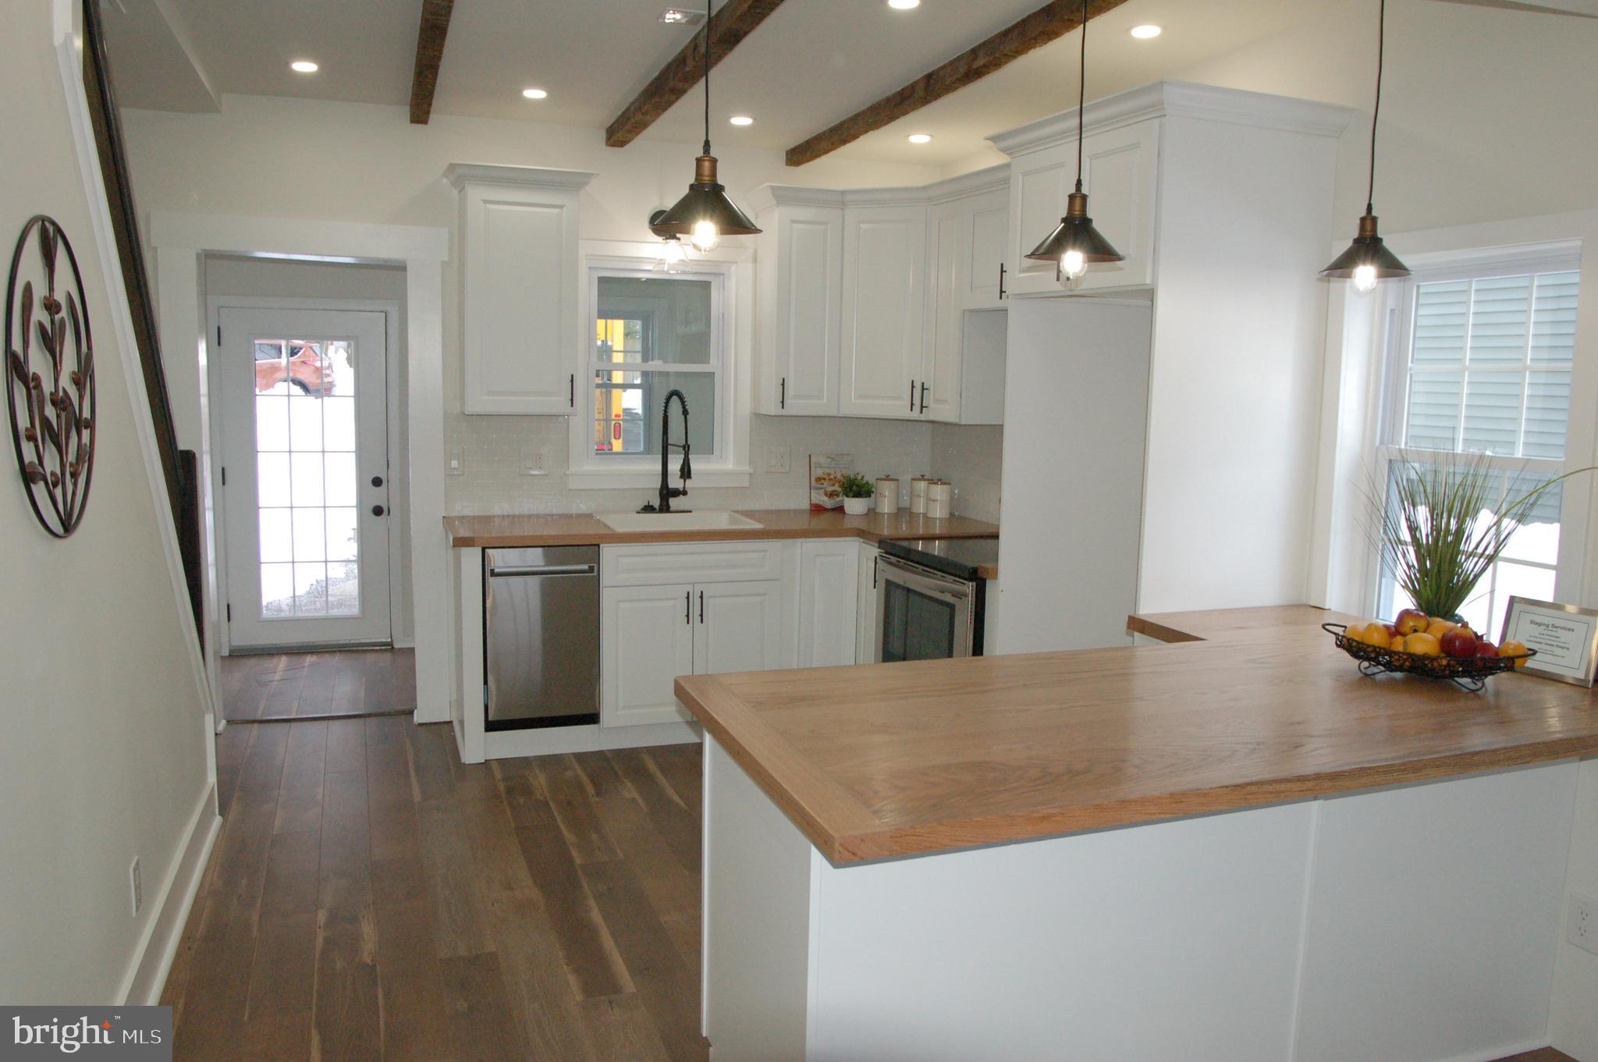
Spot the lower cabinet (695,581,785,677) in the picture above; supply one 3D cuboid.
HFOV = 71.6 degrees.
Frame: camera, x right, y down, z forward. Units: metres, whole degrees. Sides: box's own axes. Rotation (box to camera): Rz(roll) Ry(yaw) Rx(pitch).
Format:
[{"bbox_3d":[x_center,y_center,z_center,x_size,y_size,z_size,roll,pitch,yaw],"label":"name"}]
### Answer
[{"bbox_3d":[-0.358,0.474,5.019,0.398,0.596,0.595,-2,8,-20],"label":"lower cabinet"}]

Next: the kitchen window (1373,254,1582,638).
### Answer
[{"bbox_3d":[1.763,-0.221,2.936,0.110,1.020,0.590,-2,8,-20],"label":"kitchen window"}]

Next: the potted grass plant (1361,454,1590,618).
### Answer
[{"bbox_3d":[1.655,0.046,2.740,0.420,0.480,0.440,-1,8,-21],"label":"potted grass plant"}]

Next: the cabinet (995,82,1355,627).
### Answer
[{"bbox_3d":[1.077,-0.074,3.537,0.686,2.335,0.872,-2,8,-20],"label":"cabinet"}]

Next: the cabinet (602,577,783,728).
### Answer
[{"bbox_3d":[-0.541,0.479,4.951,0.767,0.596,0.595,-2,8,-20],"label":"cabinet"}]

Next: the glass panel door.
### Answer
[{"bbox_3d":[-2.888,-0.290,6.541,0.886,1.988,0.045,-1,8,-21],"label":"glass panel door"}]

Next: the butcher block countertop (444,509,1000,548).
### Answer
[{"bbox_3d":[-0.290,-0.006,5.032,2.468,0.038,0.990,-1,8,-21],"label":"butcher block countertop"}]

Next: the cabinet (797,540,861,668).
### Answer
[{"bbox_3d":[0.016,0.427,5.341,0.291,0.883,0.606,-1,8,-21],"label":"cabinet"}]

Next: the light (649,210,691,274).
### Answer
[{"bbox_3d":[-0.598,-1.356,5.131,0.167,0.308,0.247,-1,8,-21],"label":"light"}]

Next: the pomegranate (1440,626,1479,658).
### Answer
[{"bbox_3d":[1.399,0.235,2.348,0.078,0.078,0.078,-1,8,-21],"label":"pomegranate"}]

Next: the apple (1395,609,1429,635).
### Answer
[{"bbox_3d":[1.410,0.212,2.550,0.078,0.070,0.078,-2,8,-20],"label":"apple"}]

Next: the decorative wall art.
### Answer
[{"bbox_3d":[-1.339,-0.274,1.998,0.035,0.584,0.606,-1,8,-21],"label":"decorative wall art"}]

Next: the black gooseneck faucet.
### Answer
[{"bbox_3d":[-0.581,-0.349,4.985,0.240,0.570,0.220,-2,8,-20],"label":"black gooseneck faucet"}]

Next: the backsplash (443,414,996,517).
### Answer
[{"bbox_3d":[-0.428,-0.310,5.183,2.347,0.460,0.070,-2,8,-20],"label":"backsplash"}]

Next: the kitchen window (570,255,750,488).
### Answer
[{"bbox_3d":[-0.625,-0.725,5.076,0.850,1.058,0.120,-2,8,-20],"label":"kitchen window"}]

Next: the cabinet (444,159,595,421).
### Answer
[{"bbox_3d":[-1.220,-1.026,4.859,0.592,1.024,0.384,-1,8,-21],"label":"cabinet"}]

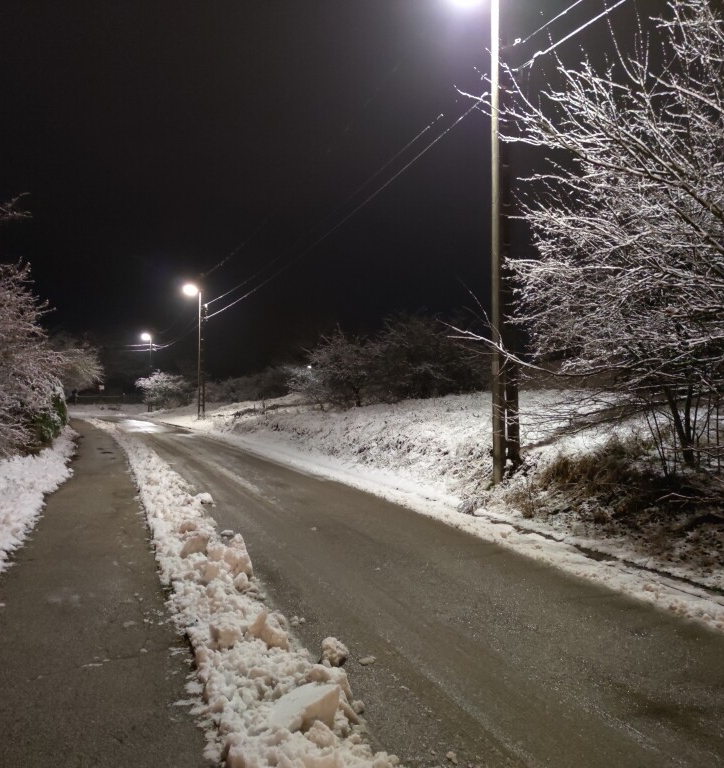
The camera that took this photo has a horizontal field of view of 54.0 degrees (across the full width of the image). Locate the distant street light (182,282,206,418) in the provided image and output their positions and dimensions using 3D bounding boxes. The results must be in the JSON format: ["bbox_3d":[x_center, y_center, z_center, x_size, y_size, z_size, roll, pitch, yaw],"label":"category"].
[{"bbox_3d":[-10.144,-2.029,43.000,1.350,8.200,0.420,1,-2,-21],"label":"distant street light"}]

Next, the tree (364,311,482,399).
[{"bbox_3d":[2.544,-1.045,28.000,4.700,3.600,4.100,0,-2,0],"label":"tree"}]

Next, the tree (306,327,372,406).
[{"bbox_3d":[-0.932,-0.627,27.000,2.600,3.150,2.500,0,-2,0],"label":"tree"}]

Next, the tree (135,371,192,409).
[{"bbox_3d":[-19.570,0.542,70.000,5.700,3.800,5.200,0,-2,0],"label":"tree"}]

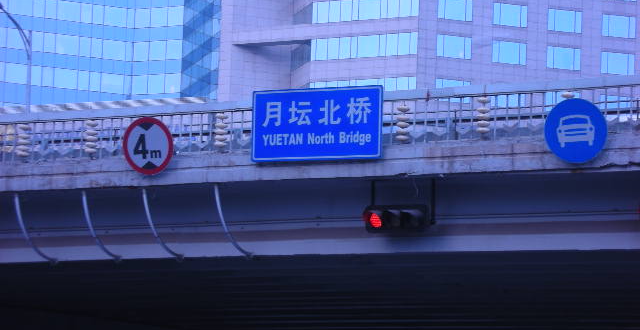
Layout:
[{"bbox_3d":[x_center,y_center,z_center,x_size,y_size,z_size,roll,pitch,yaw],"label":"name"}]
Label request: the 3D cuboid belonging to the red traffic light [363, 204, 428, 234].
[{"bbox_3d":[1.065,0.762,27.500,0.920,0.380,0.340,-2,-9,29],"label":"red traffic light"}]

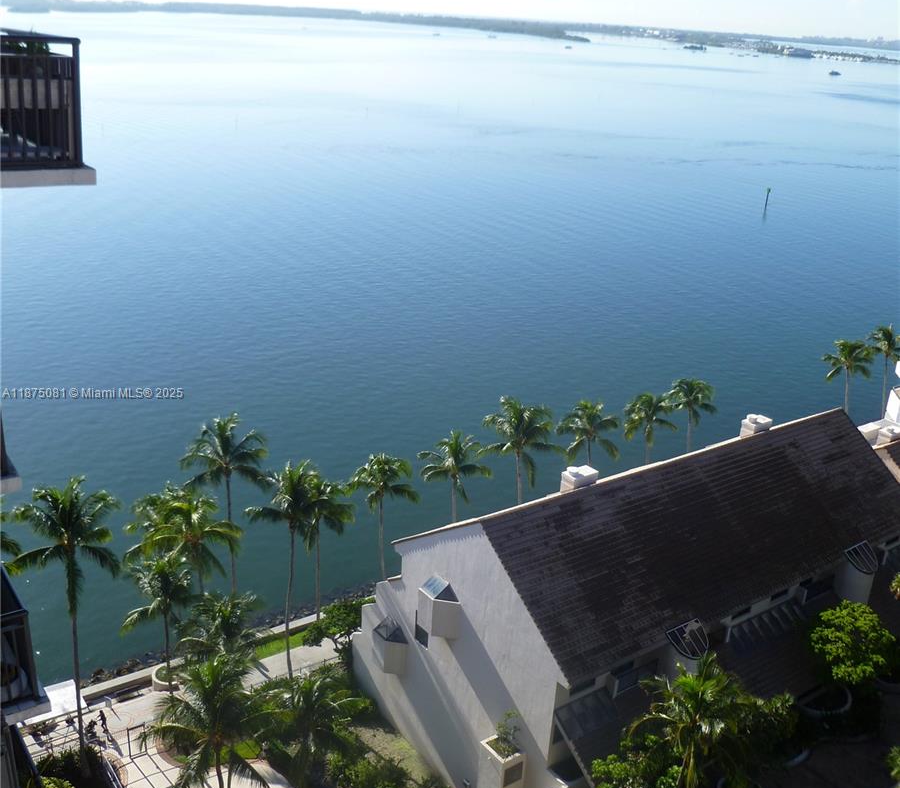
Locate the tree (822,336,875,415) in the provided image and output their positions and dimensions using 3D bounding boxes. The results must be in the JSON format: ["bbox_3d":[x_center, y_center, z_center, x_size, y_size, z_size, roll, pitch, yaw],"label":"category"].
[{"bbox_3d":[42.107,0.750,104.682,5.520,12.880,5.520,3,21,0],"label":"tree"}]

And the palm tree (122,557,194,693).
[{"bbox_3d":[-17.609,15.247,59.705,4.330,11.260,4.330,3,21,0],"label":"palm tree"}]

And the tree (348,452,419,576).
[{"bbox_3d":[-4.854,10.489,71.590,5.200,12.660,5.200,3,21,0],"label":"tree"}]

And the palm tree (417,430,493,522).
[{"bbox_3d":[0.153,9.465,76.190,5.860,13.500,5.860,3,21,0],"label":"palm tree"}]

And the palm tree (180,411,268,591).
[{"bbox_3d":[-14.860,10.284,65.232,5.740,18.560,5.740,3,21,0],"label":"palm tree"}]

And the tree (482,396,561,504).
[{"bbox_3d":[5.529,7.648,79.431,6.290,15.020,6.290,3,21,0],"label":"tree"}]

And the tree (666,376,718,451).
[{"bbox_3d":[22.048,5.100,91.096,5.000,12.810,5.000,3,21,0],"label":"tree"}]

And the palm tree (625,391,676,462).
[{"bbox_3d":[17.391,5.958,86.567,4.730,12.200,4.730,3,21,0],"label":"palm tree"}]

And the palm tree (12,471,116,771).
[{"bbox_3d":[-21.329,13.815,55.050,5.880,18.750,5.880,3,21,0],"label":"palm tree"}]

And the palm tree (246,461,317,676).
[{"bbox_3d":[-10.704,11.954,62.811,4.380,15.740,4.380,3,21,0],"label":"palm tree"}]

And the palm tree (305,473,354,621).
[{"bbox_3d":[-8.784,11.701,68.302,3.850,12.430,3.850,3,21,0],"label":"palm tree"}]

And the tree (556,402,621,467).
[{"bbox_3d":[11.630,7.121,84.063,5.450,13.200,5.450,3,21,0],"label":"tree"}]

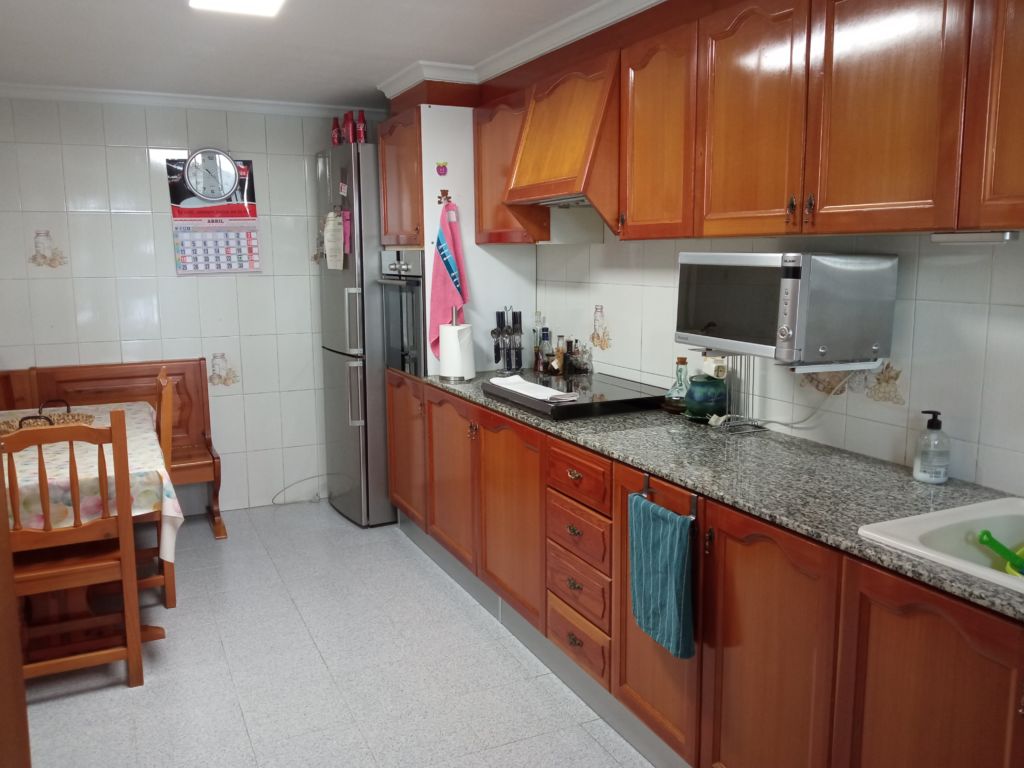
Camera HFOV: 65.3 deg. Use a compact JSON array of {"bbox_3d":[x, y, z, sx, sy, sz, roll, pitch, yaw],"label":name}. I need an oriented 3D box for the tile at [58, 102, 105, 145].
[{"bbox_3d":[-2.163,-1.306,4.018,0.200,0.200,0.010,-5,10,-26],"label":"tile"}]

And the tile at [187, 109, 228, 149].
[{"bbox_3d":[-1.622,-1.355,4.272,0.200,0.212,0.010,-5,10,-26],"label":"tile"}]

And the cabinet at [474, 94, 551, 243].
[{"bbox_3d":[0.110,-0.915,3.476,0.340,0.603,0.595,-5,10,-26],"label":"cabinet"}]

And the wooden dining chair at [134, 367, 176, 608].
[{"bbox_3d":[-1.640,0.442,3.357,0.435,0.967,0.405,-5,10,-26],"label":"wooden dining chair"}]

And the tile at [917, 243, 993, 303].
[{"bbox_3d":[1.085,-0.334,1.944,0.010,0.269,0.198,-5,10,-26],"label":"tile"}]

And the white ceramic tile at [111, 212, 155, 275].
[{"bbox_3d":[-1.980,-0.727,4.196,0.200,0.334,0.010,-5,10,-26],"label":"white ceramic tile"}]

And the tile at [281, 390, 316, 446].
[{"bbox_3d":[-1.255,0.204,4.700,0.198,0.332,0.010,-5,10,-26],"label":"tile"}]

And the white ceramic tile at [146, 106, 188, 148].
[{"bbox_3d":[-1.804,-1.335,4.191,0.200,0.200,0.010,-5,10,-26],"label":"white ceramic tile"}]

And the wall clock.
[{"bbox_3d":[-1.611,-1.121,4.281,0.272,0.272,0.046,-5,10,-26],"label":"wall clock"}]

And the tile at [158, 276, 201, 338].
[{"bbox_3d":[-1.798,-0.412,4.334,0.200,0.334,0.010,-5,10,-26],"label":"tile"}]

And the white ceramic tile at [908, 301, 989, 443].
[{"bbox_3d":[1.098,-0.036,2.014,0.010,0.333,0.200,-5,10,-26],"label":"white ceramic tile"}]

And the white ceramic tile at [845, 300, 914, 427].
[{"bbox_3d":[0.999,-0.063,2.168,0.010,0.332,0.198,-5,10,-26],"label":"white ceramic tile"}]

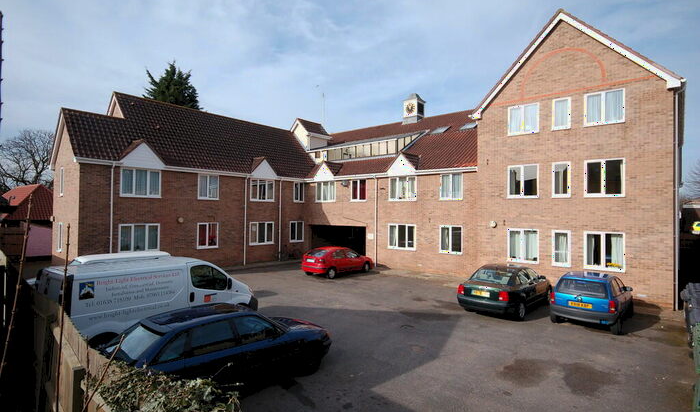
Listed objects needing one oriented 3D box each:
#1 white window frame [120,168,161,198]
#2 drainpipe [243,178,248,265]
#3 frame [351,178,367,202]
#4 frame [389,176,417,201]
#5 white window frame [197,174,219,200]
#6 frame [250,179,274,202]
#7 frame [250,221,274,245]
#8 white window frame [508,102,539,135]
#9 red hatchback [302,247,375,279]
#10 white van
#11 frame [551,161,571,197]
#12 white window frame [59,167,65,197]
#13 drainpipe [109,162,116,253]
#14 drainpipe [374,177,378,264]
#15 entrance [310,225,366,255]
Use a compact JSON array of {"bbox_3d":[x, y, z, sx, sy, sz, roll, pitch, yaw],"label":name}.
[{"bbox_3d":[-9.941,-1.067,17.615,0.120,1.357,1.789,0,-1,43],"label":"white window frame"},{"bbox_3d":[-5.849,0.824,20.779,0.120,5.033,0.100,0,-1,41],"label":"drainpipe"},{"bbox_3d":[0.540,-0.896,21.498,1.200,1.316,0.100,0,-1,41],"label":"frame"},{"bbox_3d":[2.802,-0.899,19.564,1.737,1.303,0.100,0,-1,41],"label":"frame"},{"bbox_3d":[-7.668,-1.002,20.076,0.120,1.357,1.195,0,-1,43],"label":"white window frame"},{"bbox_3d":[-5.337,-0.935,22.601,0.120,1.357,1.763,0,-1,43],"label":"frame"},{"bbox_3d":[-5.359,1.682,22.559,0.120,1.360,1.754,0,-1,43],"label":"frame"},{"bbox_3d":[7.155,-3.552,15.247,1.210,1.210,0.120,0,-1,40],"label":"white window frame"},{"bbox_3d":[-0.533,2.741,18.917,1.700,1.420,4.130,0,-1,41],"label":"red hatchback"},{"bbox_3d":[-4.580,2.310,9.400,1.920,1.980,4.800,0,-1,37],"label":"white van"},{"bbox_3d":[8.210,-1.000,14.306,0.620,1.350,0.120,0,-1,40],"label":"frame"},{"bbox_3d":[-13.086,-1.073,16.822,0.630,1.340,0.100,0,-1,41],"label":"white window frame"},{"bbox_3d":[-10.719,0.761,16.598,0.120,5.440,0.100,0,-1,43],"label":"drainpipe"},{"bbox_3d":[1.497,0.924,21.594,0.090,5.260,0.100,0,-1,40],"label":"drainpipe"},{"bbox_3d":[-0.705,2.334,22.654,4.573,2.239,0.300,0,-1,41],"label":"entrance"}]

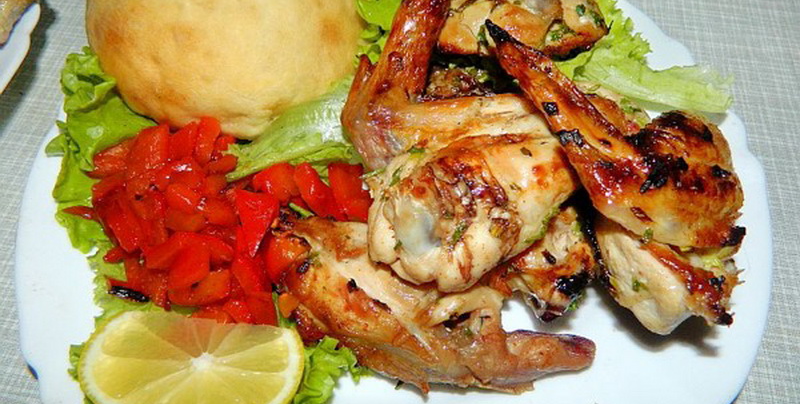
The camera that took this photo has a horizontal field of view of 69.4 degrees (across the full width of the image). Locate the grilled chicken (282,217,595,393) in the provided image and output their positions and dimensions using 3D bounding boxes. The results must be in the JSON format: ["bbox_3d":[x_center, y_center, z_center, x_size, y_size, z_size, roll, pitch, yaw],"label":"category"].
[{"bbox_3d":[0.010,0.030,0.173,0.097,0.032,0.040,15,61,10],"label":"grilled chicken"}]

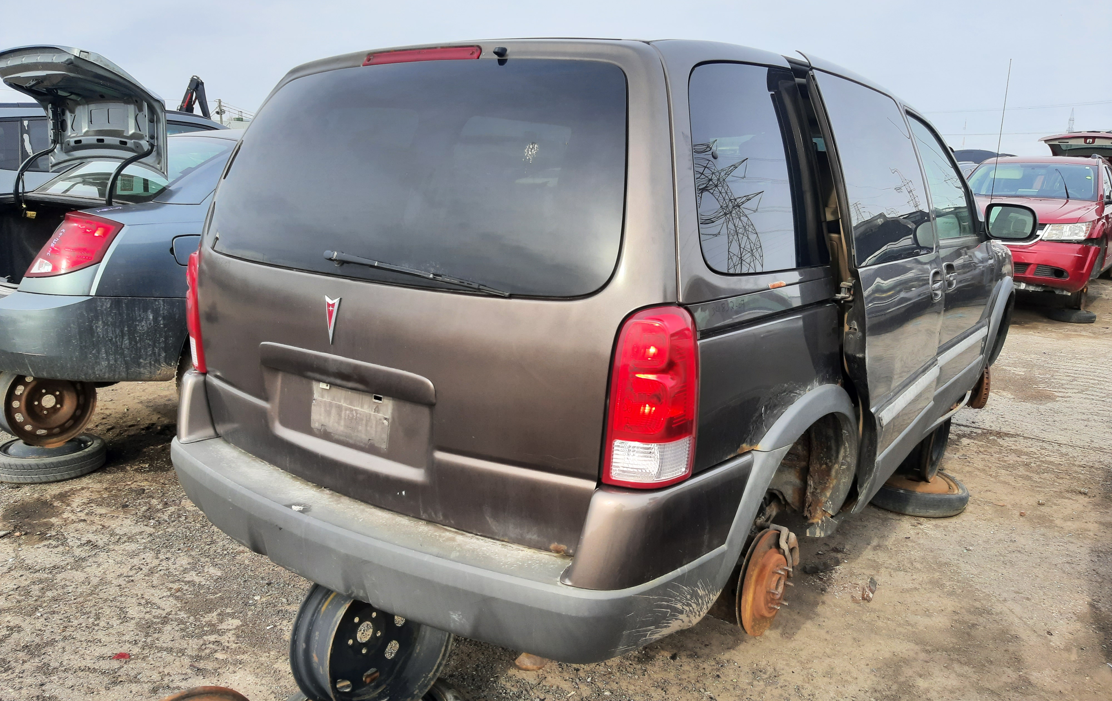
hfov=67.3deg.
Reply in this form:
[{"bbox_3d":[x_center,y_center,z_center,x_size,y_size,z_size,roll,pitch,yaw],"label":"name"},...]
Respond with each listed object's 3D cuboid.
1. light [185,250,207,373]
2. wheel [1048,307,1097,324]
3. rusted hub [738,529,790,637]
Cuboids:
[{"bbox_3d":[-1.077,-0.130,2.626,0.150,0.400,0.170,10,15,37],"label":"light"},{"bbox_3d":[6.430,-0.440,10.400,0.570,0.130,0.570,10,15,37],"label":"wheel"},{"bbox_3d":[0.585,0.641,2.256,0.100,0.310,0.310,10,15,37],"label":"rusted hub"}]

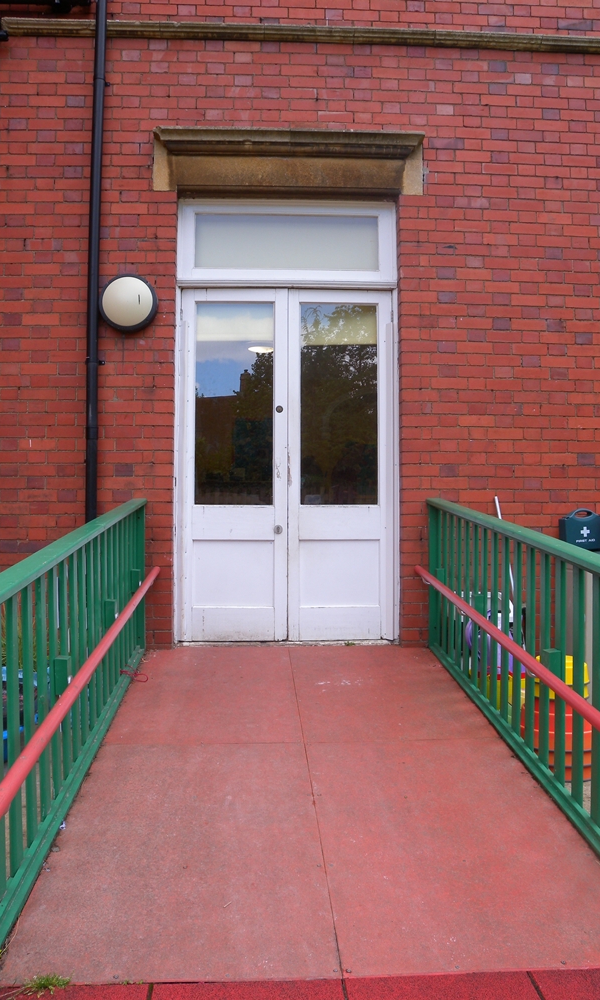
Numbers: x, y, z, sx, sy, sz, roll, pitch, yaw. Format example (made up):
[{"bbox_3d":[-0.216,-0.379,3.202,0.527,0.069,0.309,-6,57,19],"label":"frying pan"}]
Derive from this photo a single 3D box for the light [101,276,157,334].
[{"bbox_3d":[-1.009,-1.156,4.765,0.345,0.345,0.110,0,-1,-3],"label":"light"}]

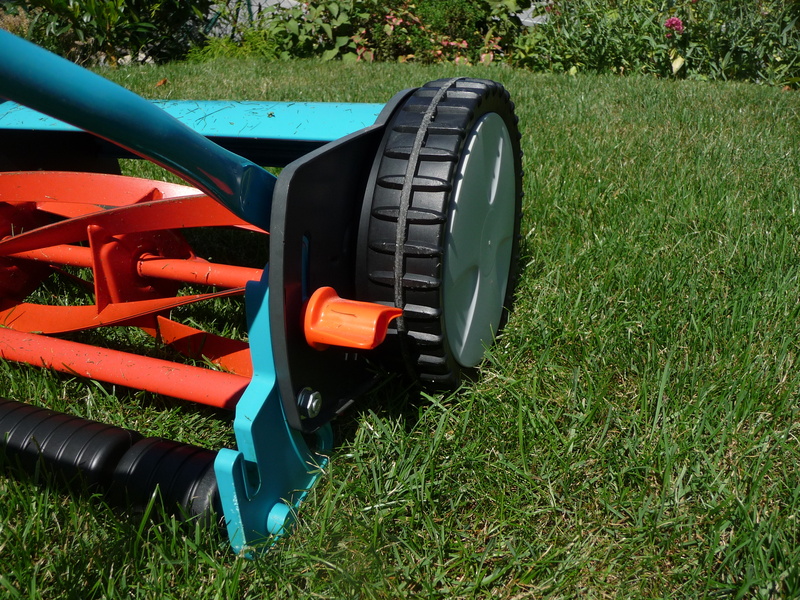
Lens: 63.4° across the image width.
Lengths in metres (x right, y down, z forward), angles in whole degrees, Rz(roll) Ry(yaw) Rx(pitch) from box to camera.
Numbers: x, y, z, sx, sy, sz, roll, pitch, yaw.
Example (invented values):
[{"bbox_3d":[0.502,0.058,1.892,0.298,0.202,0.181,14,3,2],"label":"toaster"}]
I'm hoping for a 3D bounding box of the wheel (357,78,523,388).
[{"bbox_3d":[0.038,-0.041,0.447,0.054,0.208,0.208,7,24,22],"label":"wheel"}]

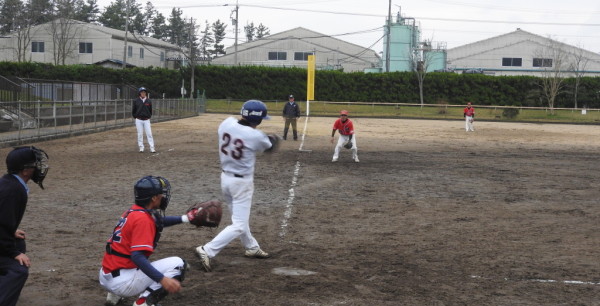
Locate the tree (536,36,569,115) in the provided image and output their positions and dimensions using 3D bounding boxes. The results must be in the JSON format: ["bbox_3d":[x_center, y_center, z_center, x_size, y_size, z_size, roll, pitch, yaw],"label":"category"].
[{"bbox_3d":[22.256,-6.749,84.230,3.000,6.873,2.900,1,4,0],"label":"tree"}]

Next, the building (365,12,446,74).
[{"bbox_3d":[12.591,-10.943,115.387,9.500,11.559,7.500,1,4,0],"label":"building"}]

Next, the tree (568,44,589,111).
[{"bbox_3d":[26.221,-7.183,90.206,1.900,6.137,1.900,1,4,0],"label":"tree"}]

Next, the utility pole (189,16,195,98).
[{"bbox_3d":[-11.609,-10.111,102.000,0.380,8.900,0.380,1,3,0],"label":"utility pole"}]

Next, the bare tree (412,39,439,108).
[{"bbox_3d":[13.112,-8.392,100.000,2.700,7.300,2.700,1,3,0],"label":"bare tree"}]

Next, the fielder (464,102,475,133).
[{"bbox_3d":[9.779,-2.048,55.000,0.580,1.690,0.400,2,3,12],"label":"fielder"}]

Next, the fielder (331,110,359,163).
[{"bbox_3d":[1.128,-0.406,23.900,0.700,1.290,0.650,1,3,3],"label":"fielder"}]

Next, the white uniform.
[{"bbox_3d":[-0.627,0.367,10.050,0.540,1.420,0.820,4,4,30],"label":"white uniform"}]

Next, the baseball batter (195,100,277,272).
[{"bbox_3d":[-0.618,0.336,10.070,0.600,1.720,1.000,4,4,30],"label":"baseball batter"}]

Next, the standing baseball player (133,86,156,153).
[{"bbox_3d":[-4.111,-0.867,25.200,0.580,1.740,0.380,1,3,-12],"label":"standing baseball player"}]

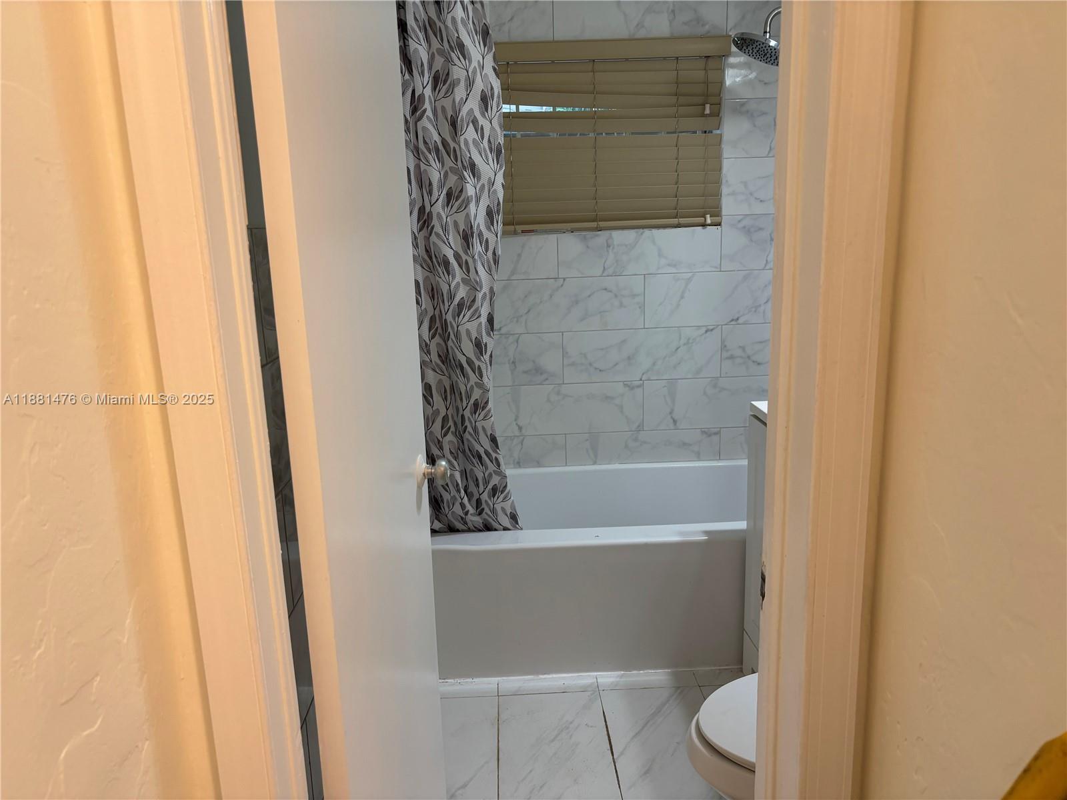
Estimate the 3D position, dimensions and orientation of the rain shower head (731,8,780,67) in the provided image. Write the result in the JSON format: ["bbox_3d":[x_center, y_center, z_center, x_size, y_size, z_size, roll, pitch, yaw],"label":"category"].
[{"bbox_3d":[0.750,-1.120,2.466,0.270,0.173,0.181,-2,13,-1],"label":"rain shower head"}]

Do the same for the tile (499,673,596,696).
[{"bbox_3d":[0.044,0.869,2.433,0.302,0.010,0.089,-2,13,-1],"label":"tile"}]

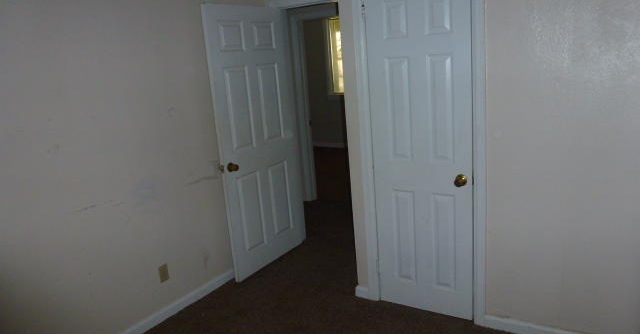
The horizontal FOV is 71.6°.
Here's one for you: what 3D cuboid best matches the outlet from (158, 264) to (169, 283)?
[{"bbox_3d":[-1.058,0.721,3.010,0.010,0.113,0.070,3,14,32],"label":"outlet"}]

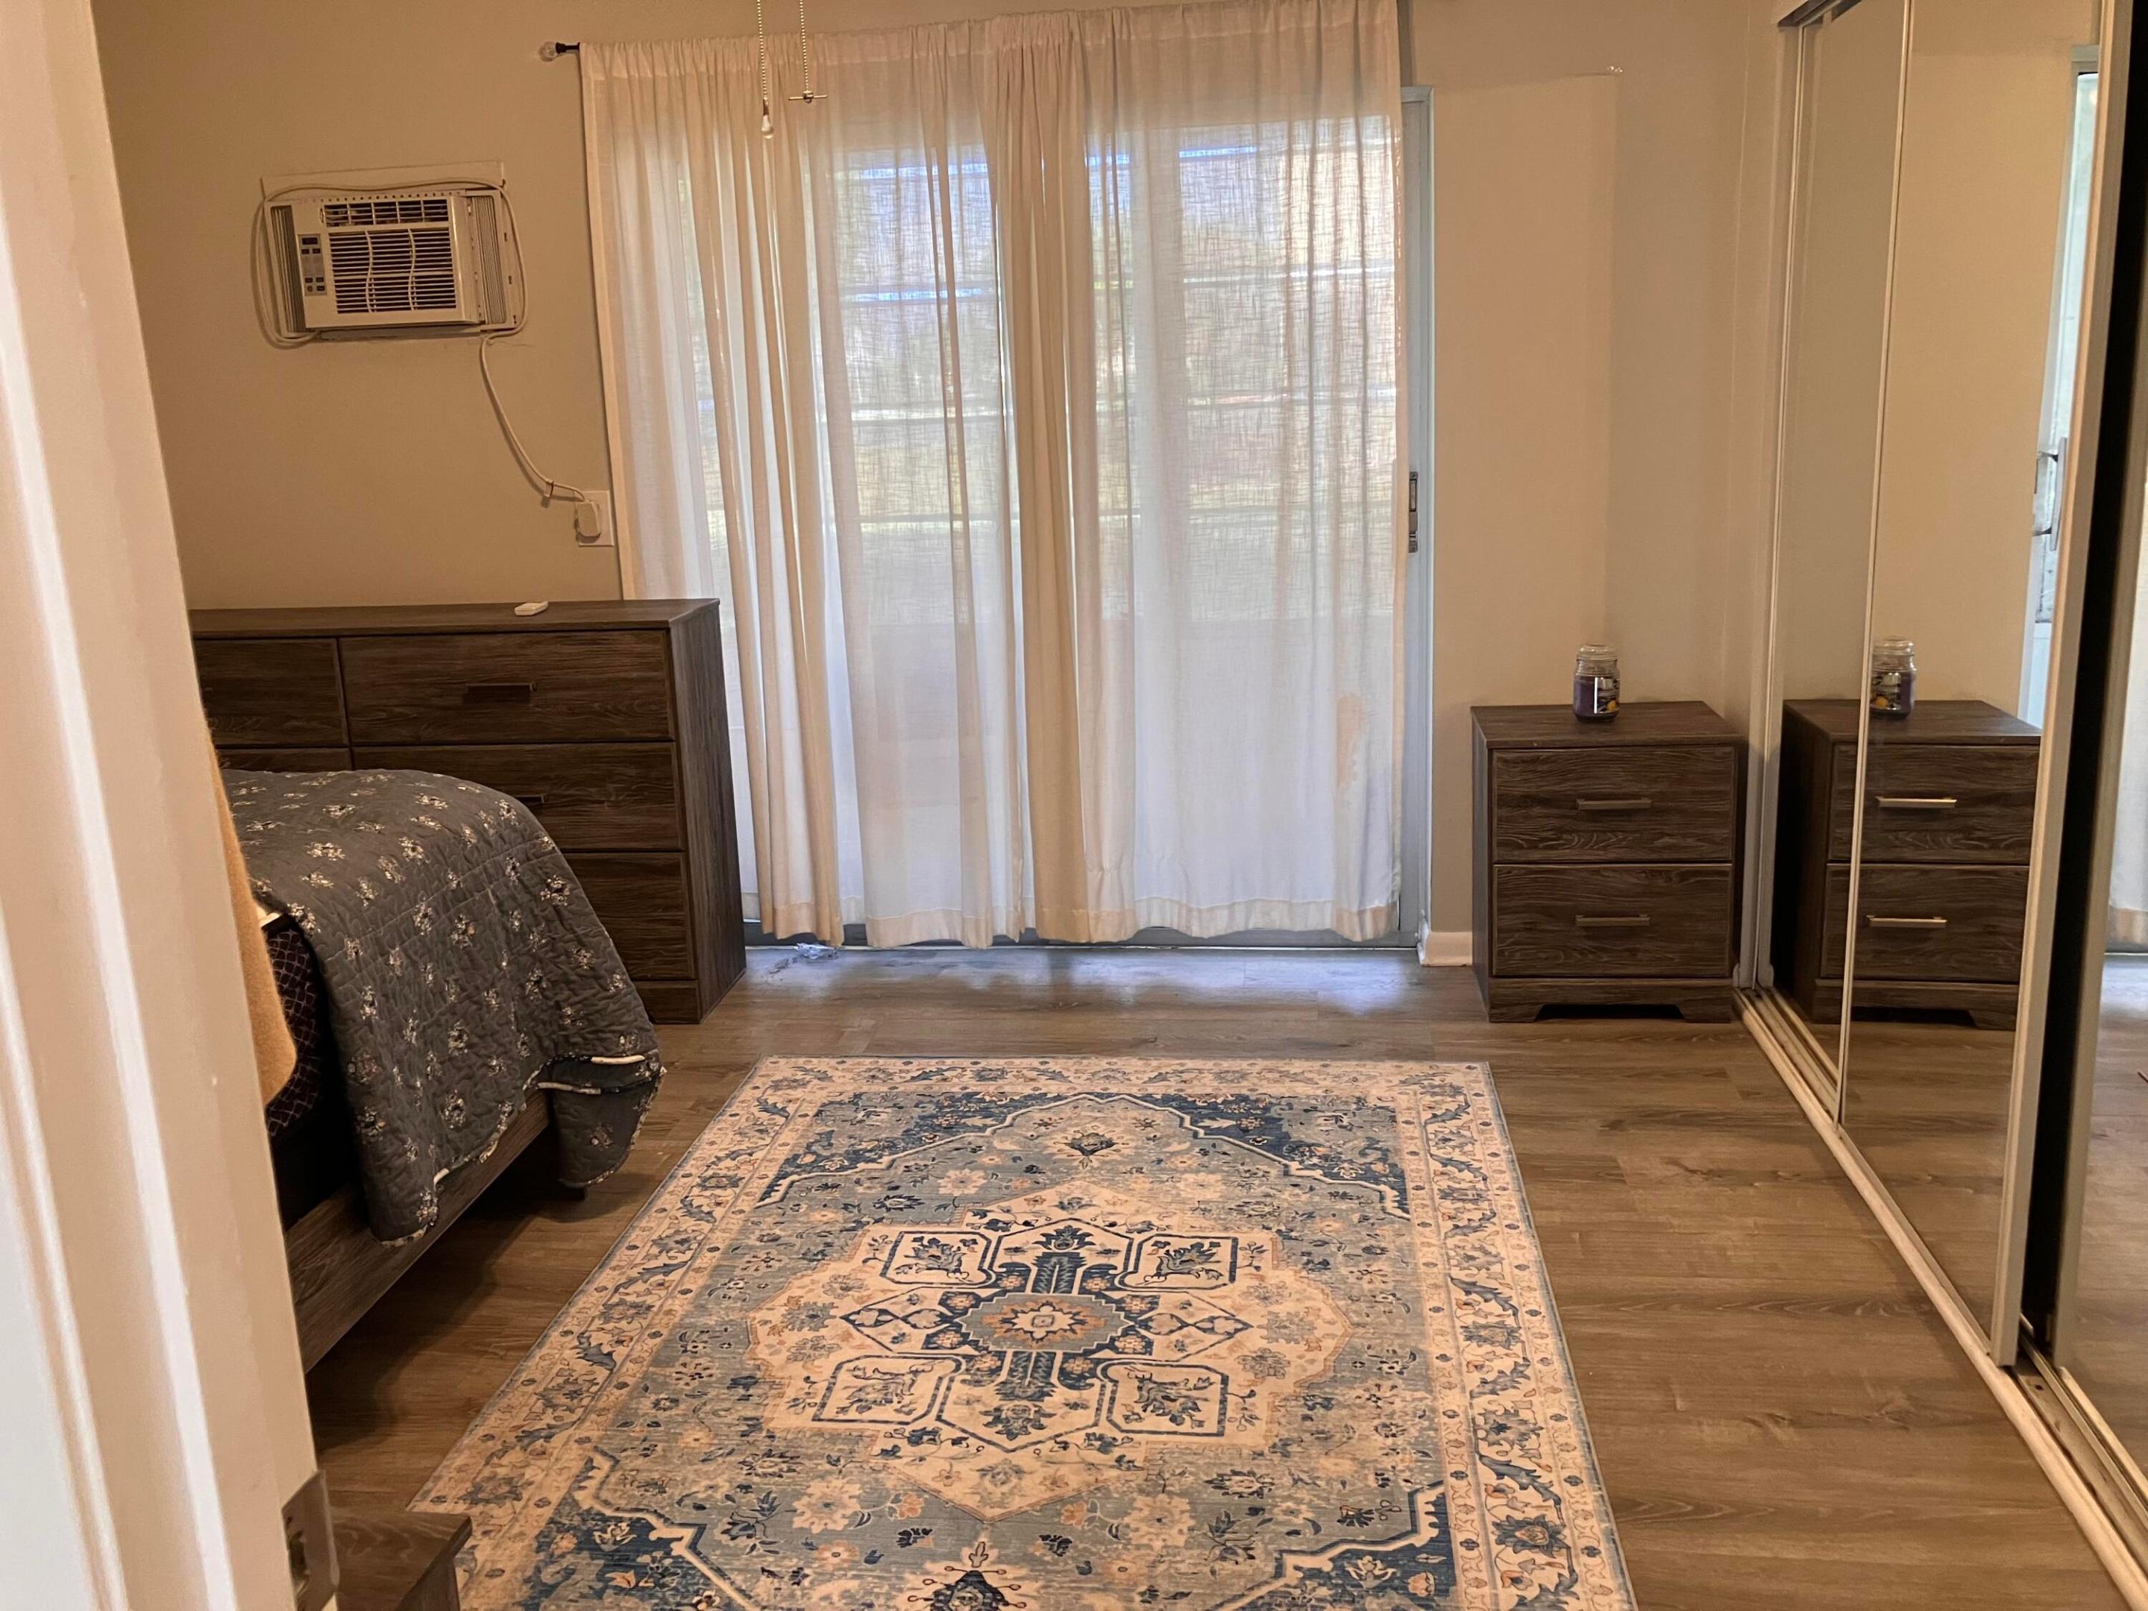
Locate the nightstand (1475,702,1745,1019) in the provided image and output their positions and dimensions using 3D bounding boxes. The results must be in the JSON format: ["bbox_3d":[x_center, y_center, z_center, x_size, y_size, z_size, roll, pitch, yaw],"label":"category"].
[{"bbox_3d":[1.175,0.123,3.892,0.517,0.628,0.390,-1,13,7],"label":"nightstand"}]

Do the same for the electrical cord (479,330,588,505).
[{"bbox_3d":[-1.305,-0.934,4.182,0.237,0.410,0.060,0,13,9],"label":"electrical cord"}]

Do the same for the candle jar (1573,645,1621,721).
[{"bbox_3d":[1.154,-0.274,3.855,0.104,0.164,0.104,-2,13,1],"label":"candle jar"}]

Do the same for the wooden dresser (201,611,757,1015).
[{"bbox_3d":[-1.620,0.012,4.216,1.540,0.930,0.385,-1,13,8],"label":"wooden dresser"}]

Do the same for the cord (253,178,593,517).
[{"bbox_3d":[-1.577,-1.089,4.179,0.785,0.780,0.090,0,13,9],"label":"cord"}]

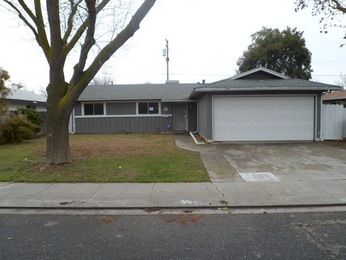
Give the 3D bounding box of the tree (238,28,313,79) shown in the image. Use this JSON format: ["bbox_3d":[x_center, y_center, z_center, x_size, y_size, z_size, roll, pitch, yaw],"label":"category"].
[{"bbox_3d":[11.569,-6.240,30.736,8.500,11.200,8.000,-1,3,1],"label":"tree"}]

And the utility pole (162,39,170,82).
[{"bbox_3d":[-0.822,-6.196,34.712,0.850,10.900,0.500,-1,3,1],"label":"utility pole"}]

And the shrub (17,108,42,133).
[{"bbox_3d":[-9.778,-0.545,18.414,1.750,1.800,1.600,-1,3,1],"label":"shrub"}]

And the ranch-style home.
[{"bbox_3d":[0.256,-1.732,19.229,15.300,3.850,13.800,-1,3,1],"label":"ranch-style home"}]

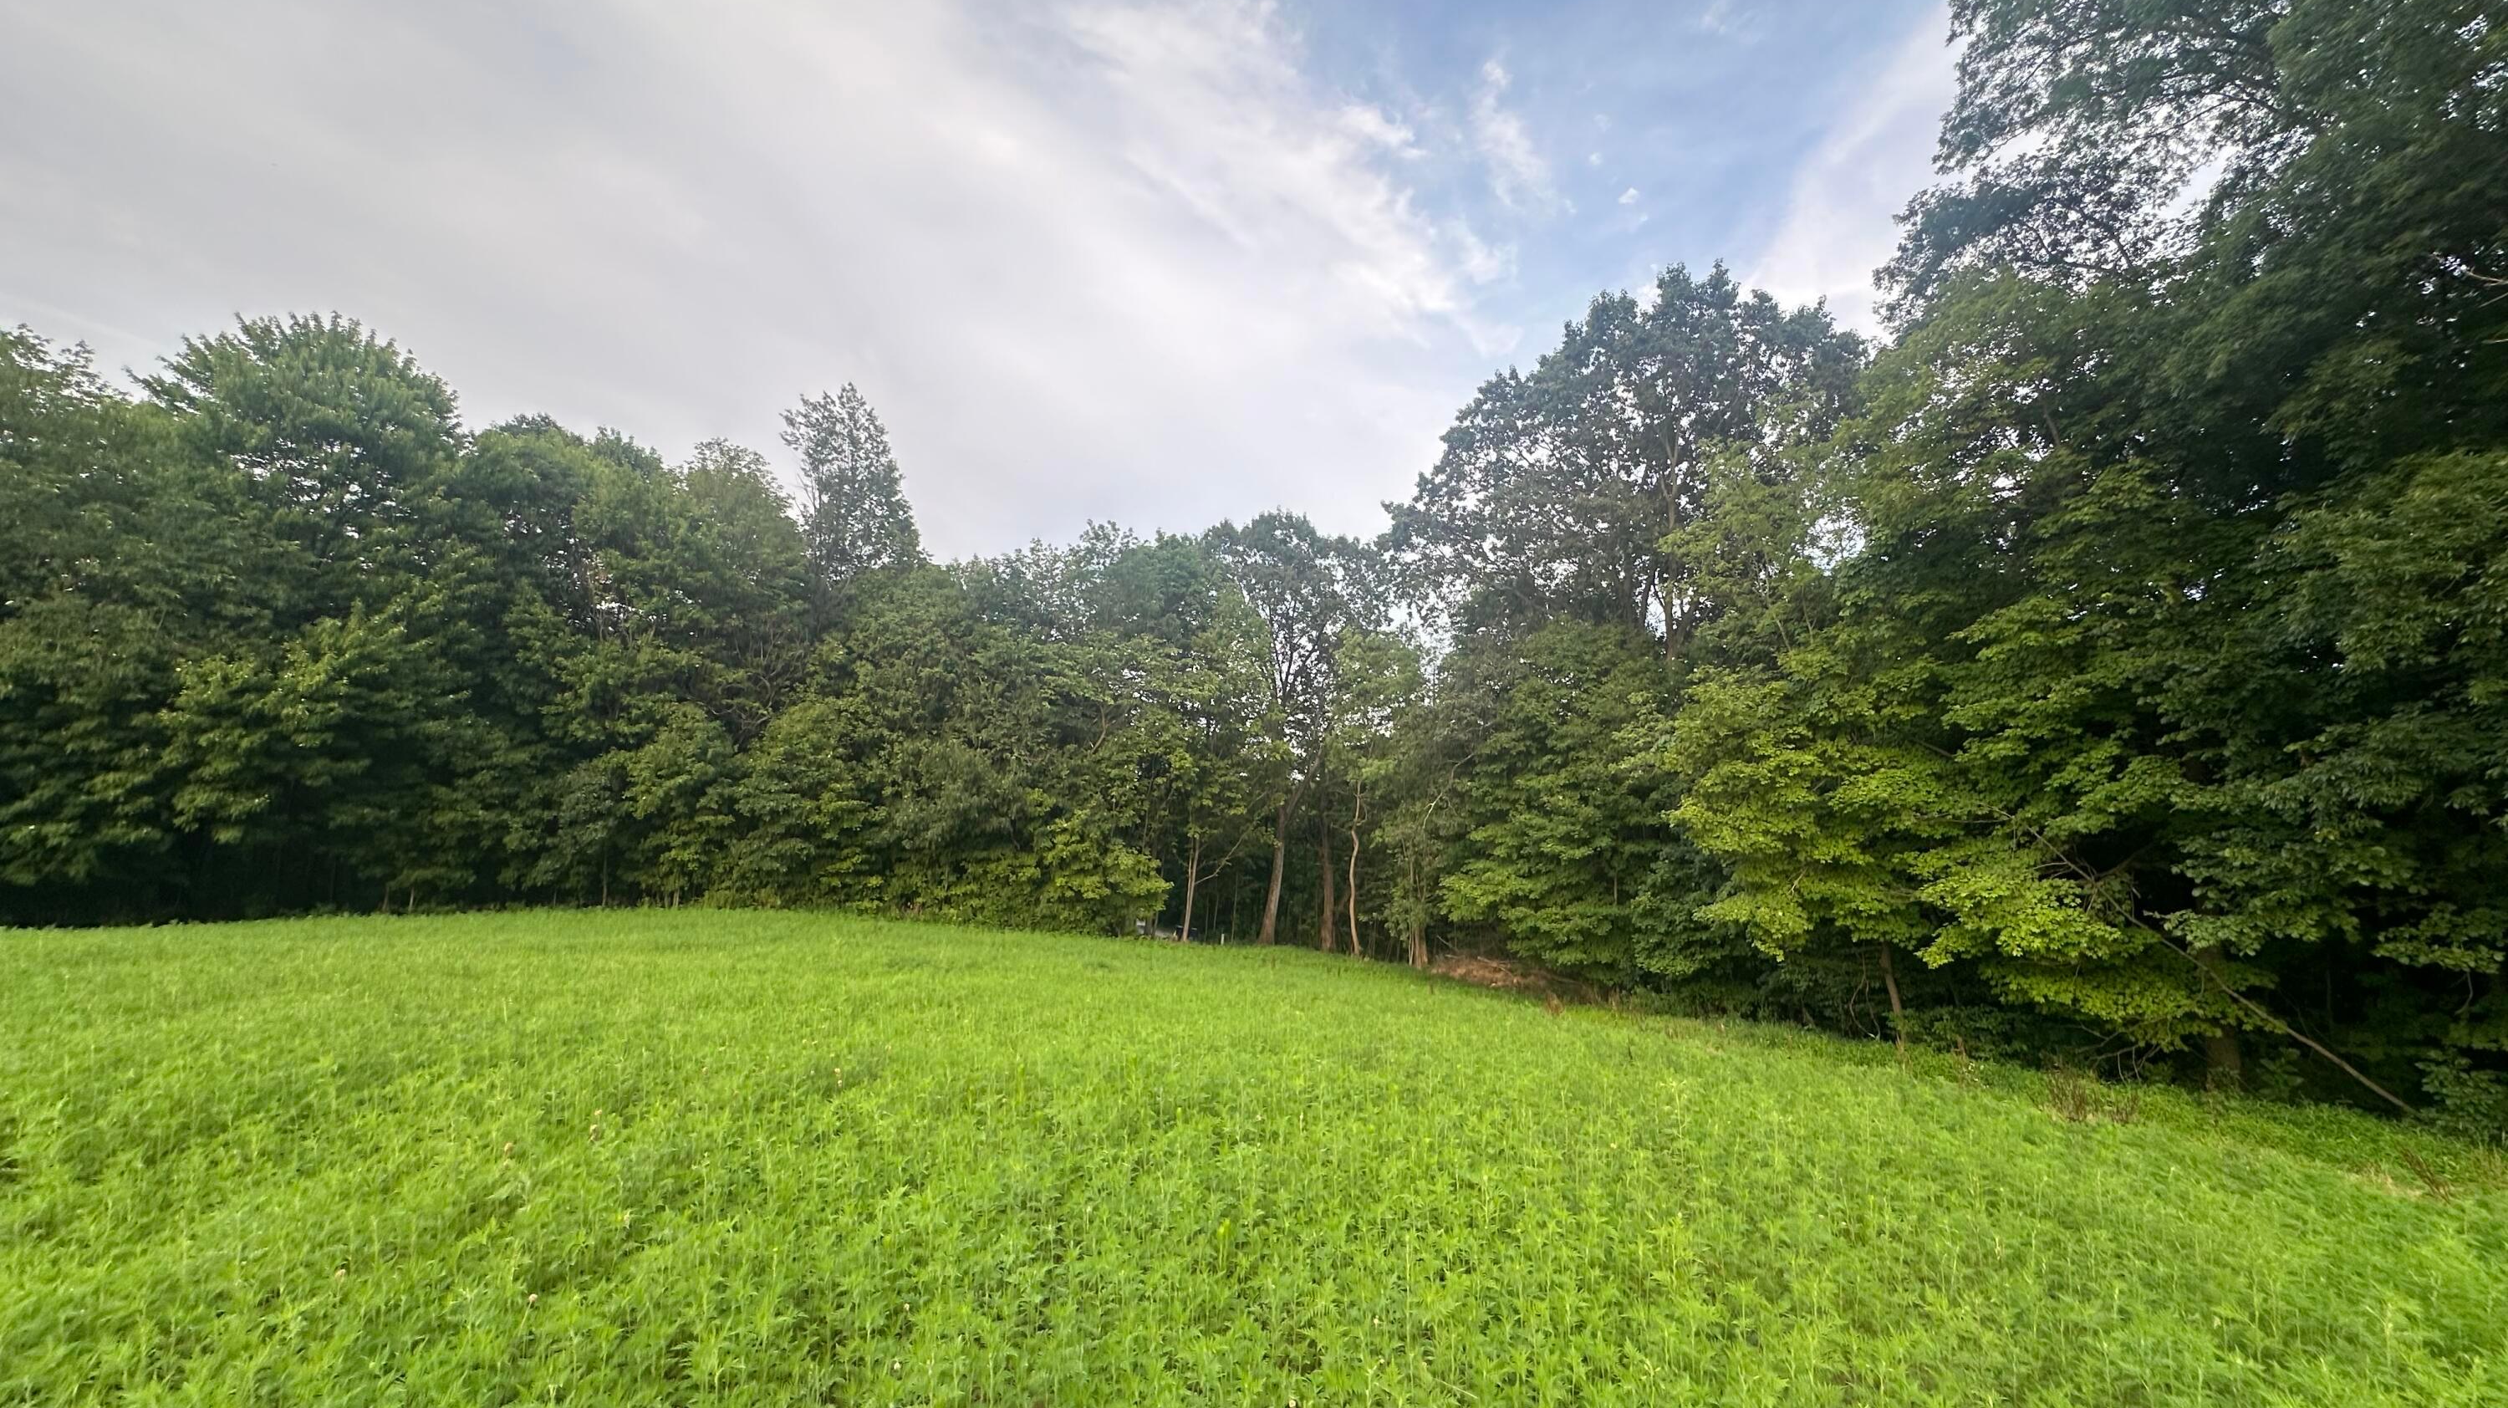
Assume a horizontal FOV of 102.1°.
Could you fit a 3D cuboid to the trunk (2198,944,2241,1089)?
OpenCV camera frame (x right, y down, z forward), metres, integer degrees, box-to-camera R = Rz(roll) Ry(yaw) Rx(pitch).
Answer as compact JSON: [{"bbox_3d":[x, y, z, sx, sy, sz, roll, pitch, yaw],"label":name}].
[{"bbox_3d":[12.457,4.028,13.095,0.360,1.823,0.360,-5,-8,43],"label":"trunk"}]

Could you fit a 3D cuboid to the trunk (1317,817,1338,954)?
[{"bbox_3d":[2.334,5.774,32.222,0.420,4.238,0.400,0,-6,0],"label":"trunk"}]

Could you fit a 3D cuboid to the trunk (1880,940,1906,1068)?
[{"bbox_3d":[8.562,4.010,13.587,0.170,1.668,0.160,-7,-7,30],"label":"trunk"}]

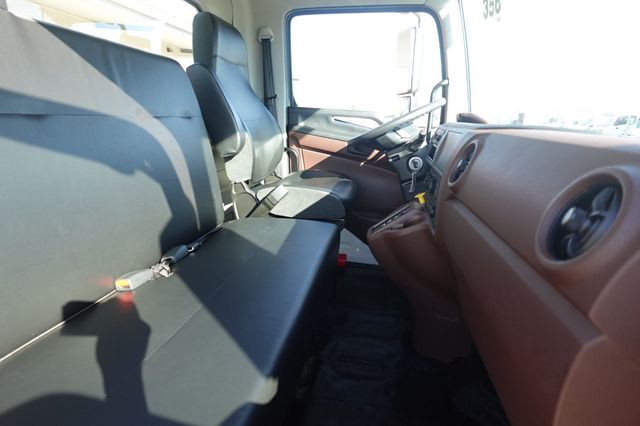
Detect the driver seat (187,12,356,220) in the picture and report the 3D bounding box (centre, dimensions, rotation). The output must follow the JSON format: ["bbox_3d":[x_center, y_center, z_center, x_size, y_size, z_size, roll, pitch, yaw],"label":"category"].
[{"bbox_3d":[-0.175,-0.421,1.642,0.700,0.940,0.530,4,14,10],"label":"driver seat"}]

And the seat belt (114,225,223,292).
[{"bbox_3d":[-0.444,0.105,1.168,0.075,0.060,0.570,4,14,10],"label":"seat belt"}]

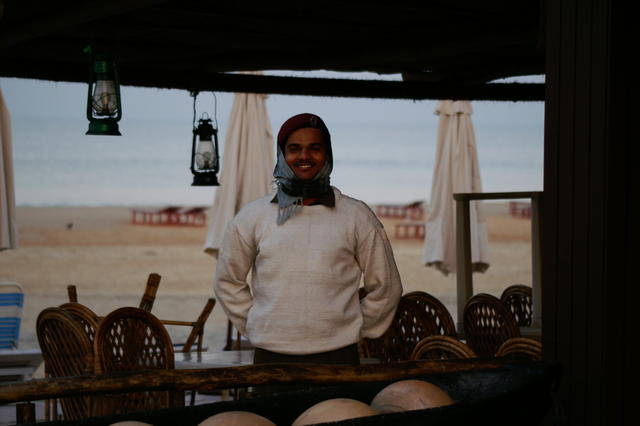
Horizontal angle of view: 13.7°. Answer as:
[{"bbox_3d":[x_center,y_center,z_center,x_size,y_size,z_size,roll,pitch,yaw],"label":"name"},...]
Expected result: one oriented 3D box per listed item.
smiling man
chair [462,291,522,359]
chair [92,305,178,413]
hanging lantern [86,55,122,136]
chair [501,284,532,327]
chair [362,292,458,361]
[{"bbox_3d":[-0.046,0.533,9.181,0.650,1.750,0.360,0,2,2],"label":"smiling man"},{"bbox_3d":[0.896,0.851,12.750,0.450,0.940,0.520,2,3,38],"label":"chair"},{"bbox_3d":[-0.794,0.887,11.984,0.450,0.940,0.520,1,2,11],"label":"chair"},{"bbox_3d":[-0.738,-0.396,9.105,0.125,0.270,0.125,0,2,0],"label":"hanging lantern"},{"bbox_3d":[0.987,0.848,13.521,0.450,0.940,0.520,1,2,17],"label":"chair"},{"bbox_3d":[0.468,0.849,13.086,0.500,0.950,0.540,0,2,6],"label":"chair"}]

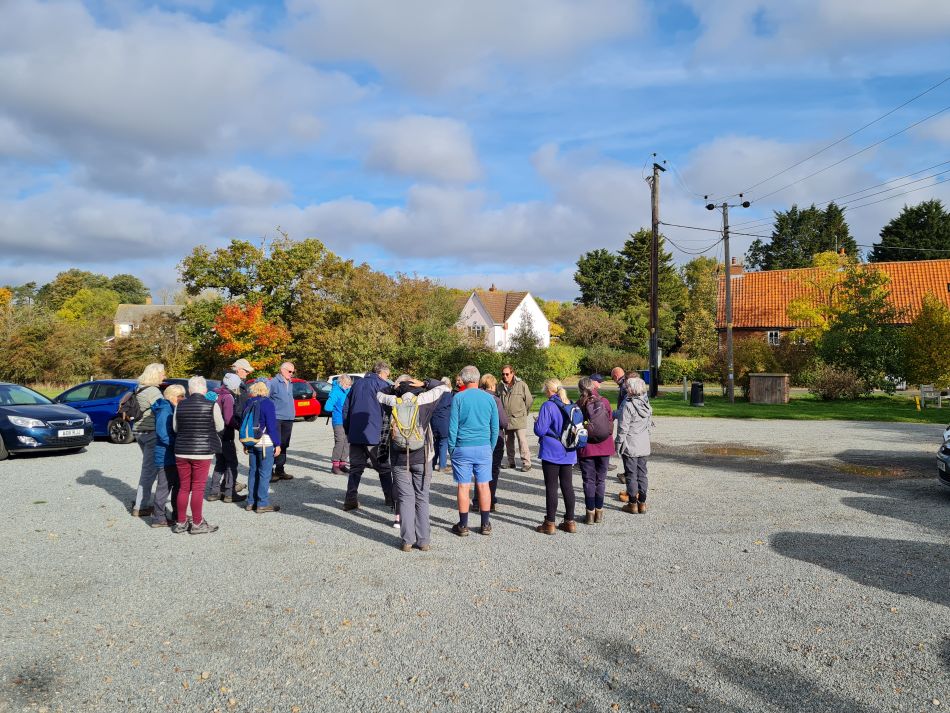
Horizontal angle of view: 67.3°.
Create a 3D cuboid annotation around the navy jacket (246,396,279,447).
[{"bbox_3d":[-2.555,0.781,8.580,0.480,0.620,0.320,-1,-1,30],"label":"navy jacket"}]

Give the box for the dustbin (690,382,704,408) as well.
[{"bbox_3d":[9.602,1.618,30.800,0.540,1.070,0.540,1,-1,-37],"label":"dustbin"}]

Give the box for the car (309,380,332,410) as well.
[{"bbox_3d":[-5.950,1.421,25.313,4.100,1.460,1.750,-1,-1,34],"label":"car"}]

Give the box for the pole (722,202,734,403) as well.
[{"bbox_3d":[12.148,-2.564,34.200,0.300,9.600,0.300,0,-1,0],"label":"pole"}]

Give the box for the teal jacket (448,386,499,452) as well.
[{"bbox_3d":[-0.016,0.658,7.450,0.520,0.690,0.300,0,-1,-5],"label":"teal jacket"}]

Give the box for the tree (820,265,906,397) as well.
[{"bbox_3d":[21.933,-1.419,40.500,5.000,7.600,4.800,0,-1,0],"label":"tree"}]

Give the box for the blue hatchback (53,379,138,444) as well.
[{"bbox_3d":[-9.170,1.282,17.520,4.000,1.470,1.760,0,-1,14],"label":"blue hatchback"}]

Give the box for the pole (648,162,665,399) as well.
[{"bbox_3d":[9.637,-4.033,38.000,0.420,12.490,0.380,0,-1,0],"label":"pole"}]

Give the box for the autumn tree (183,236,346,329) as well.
[{"bbox_3d":[-15.483,-3.424,52.000,12.200,11.200,10.000,0,-1,0],"label":"autumn tree"}]

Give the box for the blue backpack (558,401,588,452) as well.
[{"bbox_3d":[1.025,0.718,7.430,0.240,0.510,0.300,-11,-8,41],"label":"blue backpack"}]

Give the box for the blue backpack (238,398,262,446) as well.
[{"bbox_3d":[-2.627,0.774,8.370,0.290,0.520,0.200,-1,-1,30],"label":"blue backpack"}]

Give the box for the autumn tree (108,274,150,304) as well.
[{"bbox_3d":[-51.272,-4.414,105.000,8.000,15.000,8.000,0,-1,0],"label":"autumn tree"}]

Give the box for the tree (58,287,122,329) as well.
[{"bbox_3d":[-36.634,-1.884,68.000,6.500,9.570,6.300,0,-1,0],"label":"tree"}]

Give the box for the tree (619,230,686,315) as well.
[{"bbox_3d":[16.912,-4.647,68.000,6.800,15.100,6.600,0,-1,0],"label":"tree"}]

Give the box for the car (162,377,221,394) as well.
[{"bbox_3d":[-8.430,1.341,20.500,4.100,1.460,1.760,-1,-1,35],"label":"car"}]

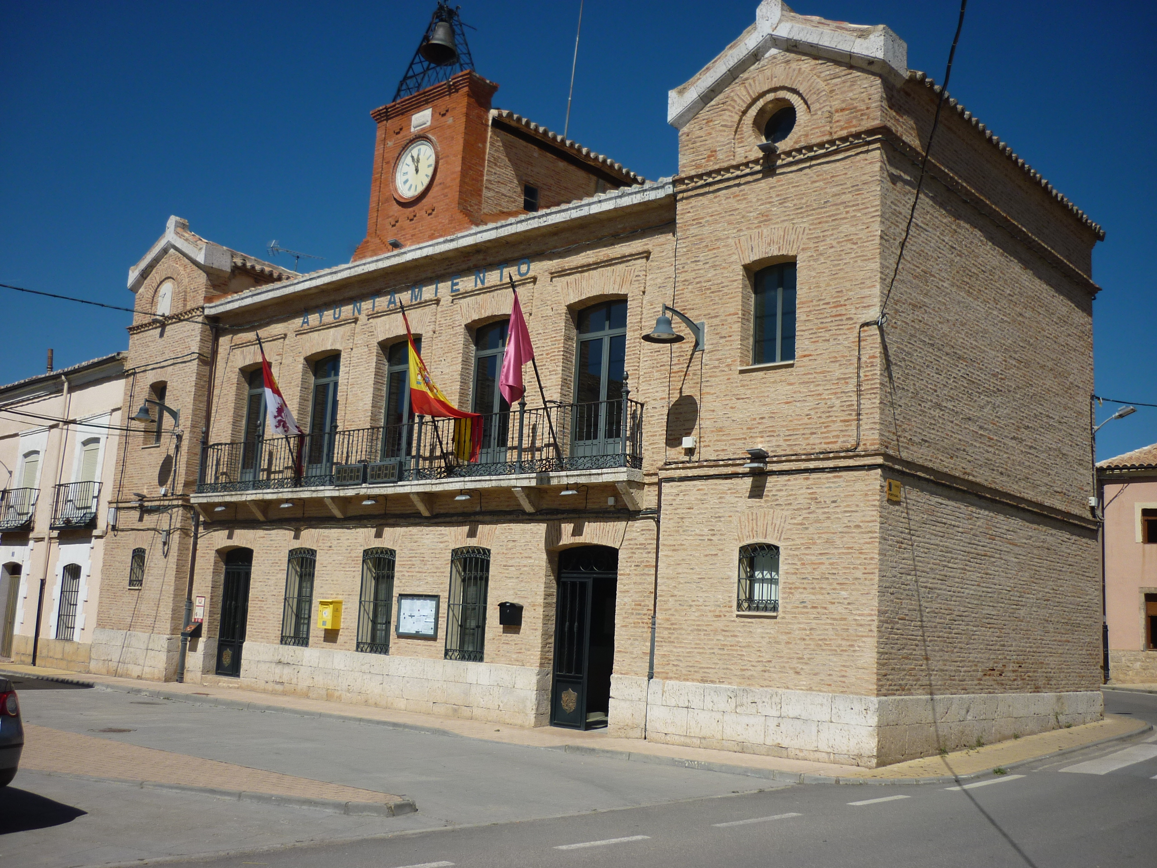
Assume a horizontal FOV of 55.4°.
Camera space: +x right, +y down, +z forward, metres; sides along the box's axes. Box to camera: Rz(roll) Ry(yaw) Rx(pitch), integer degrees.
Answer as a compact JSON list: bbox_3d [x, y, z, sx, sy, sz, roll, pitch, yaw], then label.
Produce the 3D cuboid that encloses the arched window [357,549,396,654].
[{"bbox_3d":[-3.971,3.240,21.586,1.000,2.050,0.080,-5,-13,40],"label":"arched window"}]

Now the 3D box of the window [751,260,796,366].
[{"bbox_3d":[2.756,-1.612,15.112,0.857,1.482,0.169,-5,-13,41],"label":"window"}]

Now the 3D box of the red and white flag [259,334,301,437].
[{"bbox_3d":[-6.244,-0.930,22.979,0.250,1.950,1.250,-5,-13,40],"label":"red and white flag"}]

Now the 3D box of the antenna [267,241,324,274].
[{"bbox_3d":[-7.627,-4.776,29.826,1.496,0.850,0.450,8,-11,-27],"label":"antenna"}]

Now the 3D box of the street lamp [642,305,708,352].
[{"bbox_3d":[1.478,-1.611,16.590,0.630,0.570,1.280,-5,-13,40],"label":"street lamp"}]

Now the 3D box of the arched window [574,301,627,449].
[{"bbox_3d":[0.412,-0.859,19.061,1.380,3.080,0.170,-5,-13,40],"label":"arched window"}]

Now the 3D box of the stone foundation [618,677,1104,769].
[{"bbox_3d":[4.728,4.393,17.542,4.355,0.858,8.749,-5,-13,41],"label":"stone foundation"}]

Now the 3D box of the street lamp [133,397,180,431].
[{"bbox_3d":[-9.419,-0.460,24.503,0.572,0.546,1.131,-5,-13,41],"label":"street lamp"}]

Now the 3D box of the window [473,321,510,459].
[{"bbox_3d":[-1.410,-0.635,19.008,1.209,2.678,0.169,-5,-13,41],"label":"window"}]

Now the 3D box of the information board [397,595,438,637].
[{"bbox_3d":[-3.006,3.405,20.676,1.090,0.770,0.090,-5,-13,40],"label":"information board"}]

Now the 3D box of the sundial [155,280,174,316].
[{"bbox_3d":[-10.677,-3.491,28.462,0.660,0.930,0.080,-5,-13,40],"label":"sundial"}]

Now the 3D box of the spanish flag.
[{"bbox_3d":[-2.271,-0.804,18.084,0.754,2.379,1.469,-5,-13,41],"label":"spanish flag"}]

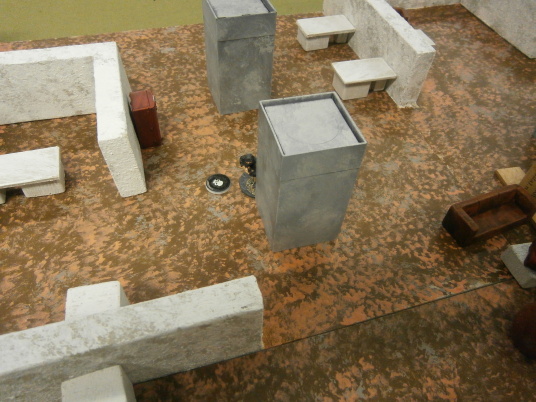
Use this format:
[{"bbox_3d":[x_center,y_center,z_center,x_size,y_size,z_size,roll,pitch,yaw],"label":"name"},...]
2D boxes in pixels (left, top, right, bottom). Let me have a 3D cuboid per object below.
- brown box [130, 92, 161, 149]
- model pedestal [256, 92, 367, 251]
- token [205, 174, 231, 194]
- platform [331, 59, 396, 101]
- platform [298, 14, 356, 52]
[{"bbox_3d":[-0.154,-0.104,0.514,0.029,0.059,0.038,-10,51,-12],"label":"brown box"},{"bbox_3d":[0.035,-0.025,0.406,0.073,0.138,0.075,-10,51,-12],"label":"model pedestal"},{"bbox_3d":[-0.060,-0.021,0.485,0.030,0.004,0.030,2,49,-2],"label":"token"},{"bbox_3d":[0.143,-0.185,0.619,0.085,0.035,0.052,-10,51,-12],"label":"platform"},{"bbox_3d":[0.100,-0.290,0.704,0.089,0.034,0.055,-14,52,-15],"label":"platform"}]

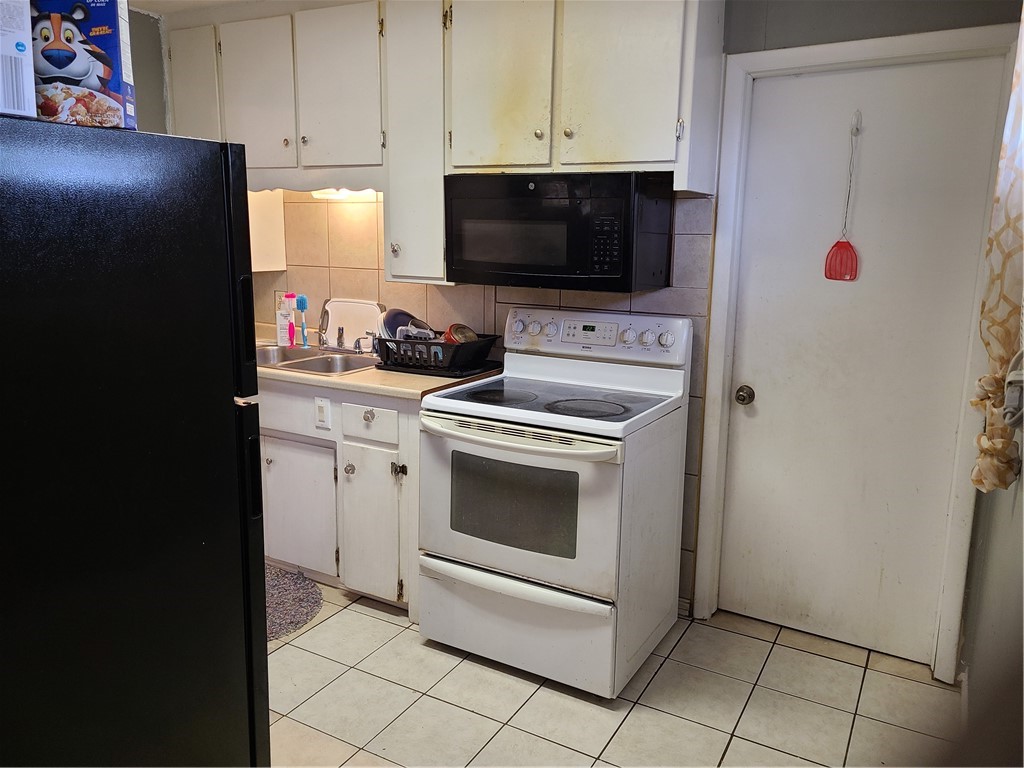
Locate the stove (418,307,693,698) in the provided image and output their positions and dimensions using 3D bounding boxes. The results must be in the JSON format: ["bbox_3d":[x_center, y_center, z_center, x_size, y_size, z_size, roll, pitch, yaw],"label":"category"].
[{"bbox_3d":[0.149,0.364,2.767,0.761,1.182,0.650,7,13,29],"label":"stove"}]

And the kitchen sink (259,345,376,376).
[{"bbox_3d":[-0.929,-0.035,3.500,0.835,0.180,0.560,7,13,29],"label":"kitchen sink"}]

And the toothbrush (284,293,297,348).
[{"bbox_3d":[-1.071,-0.306,3.719,0.052,0.268,0.052,7,13,29],"label":"toothbrush"}]

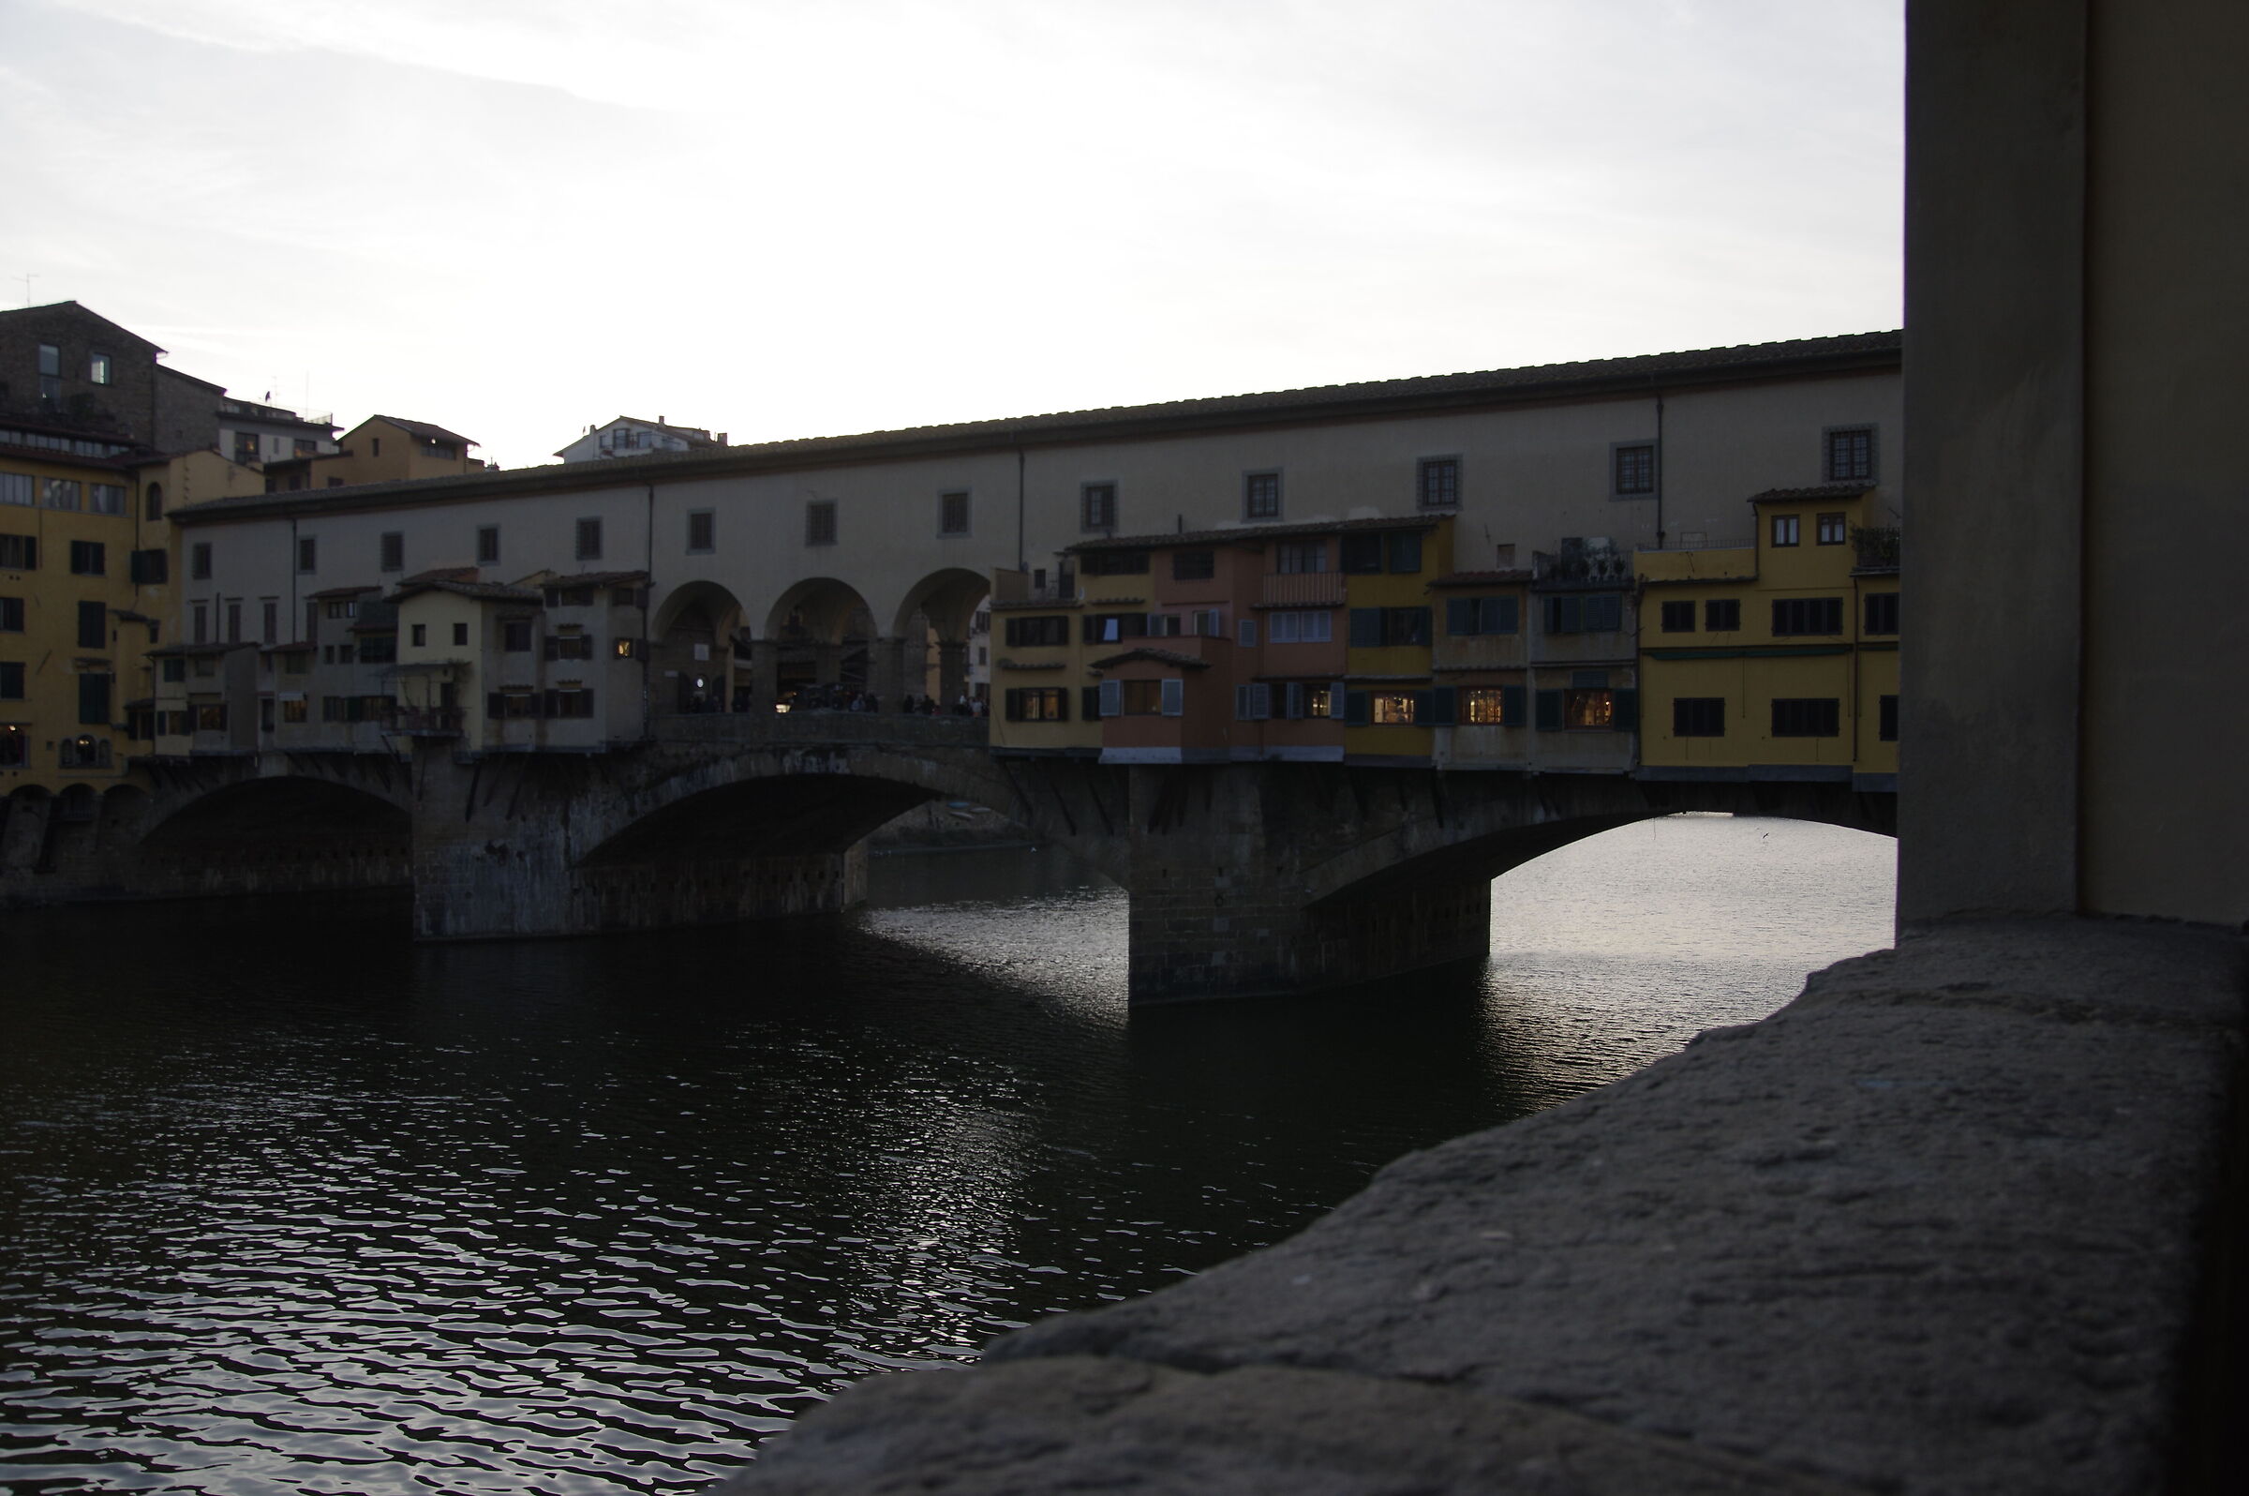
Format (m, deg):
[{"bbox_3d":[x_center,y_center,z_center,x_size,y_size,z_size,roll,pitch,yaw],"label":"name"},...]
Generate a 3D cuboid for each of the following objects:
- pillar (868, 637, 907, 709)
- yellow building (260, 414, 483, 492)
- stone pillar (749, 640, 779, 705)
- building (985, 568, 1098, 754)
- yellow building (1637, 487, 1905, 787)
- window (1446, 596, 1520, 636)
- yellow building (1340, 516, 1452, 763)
[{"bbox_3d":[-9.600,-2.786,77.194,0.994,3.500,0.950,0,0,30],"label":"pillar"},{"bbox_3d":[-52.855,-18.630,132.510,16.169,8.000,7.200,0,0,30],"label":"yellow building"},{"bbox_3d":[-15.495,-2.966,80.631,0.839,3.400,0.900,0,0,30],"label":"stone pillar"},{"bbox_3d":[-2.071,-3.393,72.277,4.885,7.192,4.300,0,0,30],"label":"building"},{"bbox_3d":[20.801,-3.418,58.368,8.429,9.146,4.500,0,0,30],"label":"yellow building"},{"bbox_3d":[11.788,-4.307,61.610,2.503,1.214,0.150,0,0,30],"label":"window"},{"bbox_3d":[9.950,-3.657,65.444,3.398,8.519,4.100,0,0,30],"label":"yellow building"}]

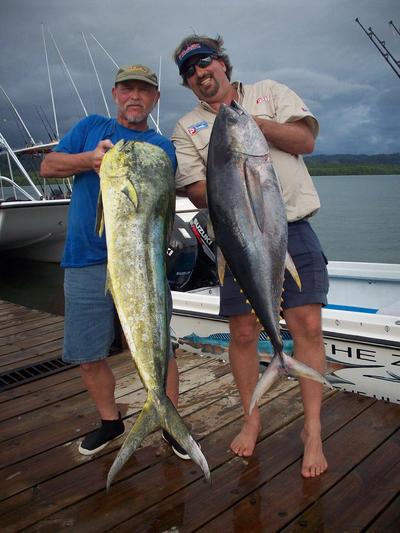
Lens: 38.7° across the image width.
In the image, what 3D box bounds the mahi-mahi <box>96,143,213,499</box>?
[{"bbox_3d":[-0.188,0.208,2.158,0.400,1.333,0.170,-1,7,12],"label":"mahi-mahi"}]

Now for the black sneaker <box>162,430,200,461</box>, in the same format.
[{"bbox_3d":[-0.081,0.780,2.669,0.110,0.110,0.285,-6,10,-28],"label":"black sneaker"}]

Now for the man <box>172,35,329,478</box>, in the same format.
[{"bbox_3d":[0.234,-0.052,2.443,0.640,1.810,0.500,1,9,14],"label":"man"}]

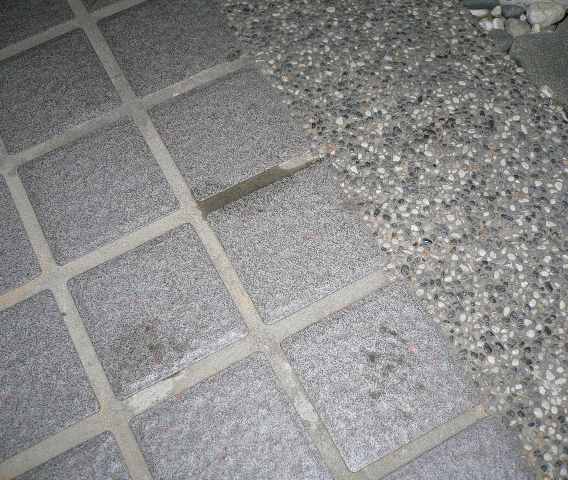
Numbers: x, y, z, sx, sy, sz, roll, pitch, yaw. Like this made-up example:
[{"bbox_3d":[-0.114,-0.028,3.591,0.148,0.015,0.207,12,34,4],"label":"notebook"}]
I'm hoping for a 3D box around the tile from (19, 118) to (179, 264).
[{"bbox_3d":[-0.216,-0.058,0.763,0.150,0.015,0.150,-26,66,-11],"label":"tile"}]

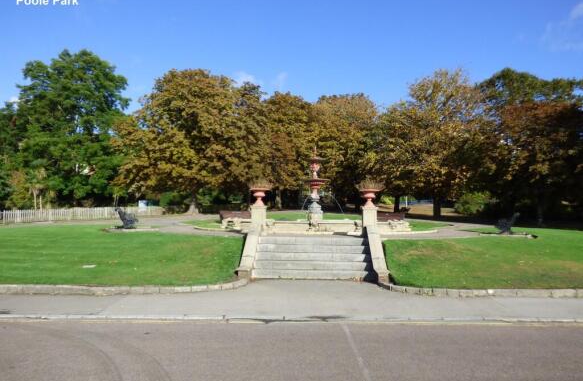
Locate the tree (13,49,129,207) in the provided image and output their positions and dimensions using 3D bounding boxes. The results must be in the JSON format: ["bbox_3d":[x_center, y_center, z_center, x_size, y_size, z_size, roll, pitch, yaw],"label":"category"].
[{"bbox_3d":[-20.998,-5.701,40.000,10.800,15.500,10.300,1,-1,0],"label":"tree"}]

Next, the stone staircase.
[{"bbox_3d":[0.592,1.655,10.609,2.920,0.830,1.820,0,-1,3],"label":"stone staircase"}]

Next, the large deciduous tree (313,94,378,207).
[{"bbox_3d":[5.515,-3.983,43.000,7.400,11.700,7.200,1,-1,0],"label":"large deciduous tree"}]

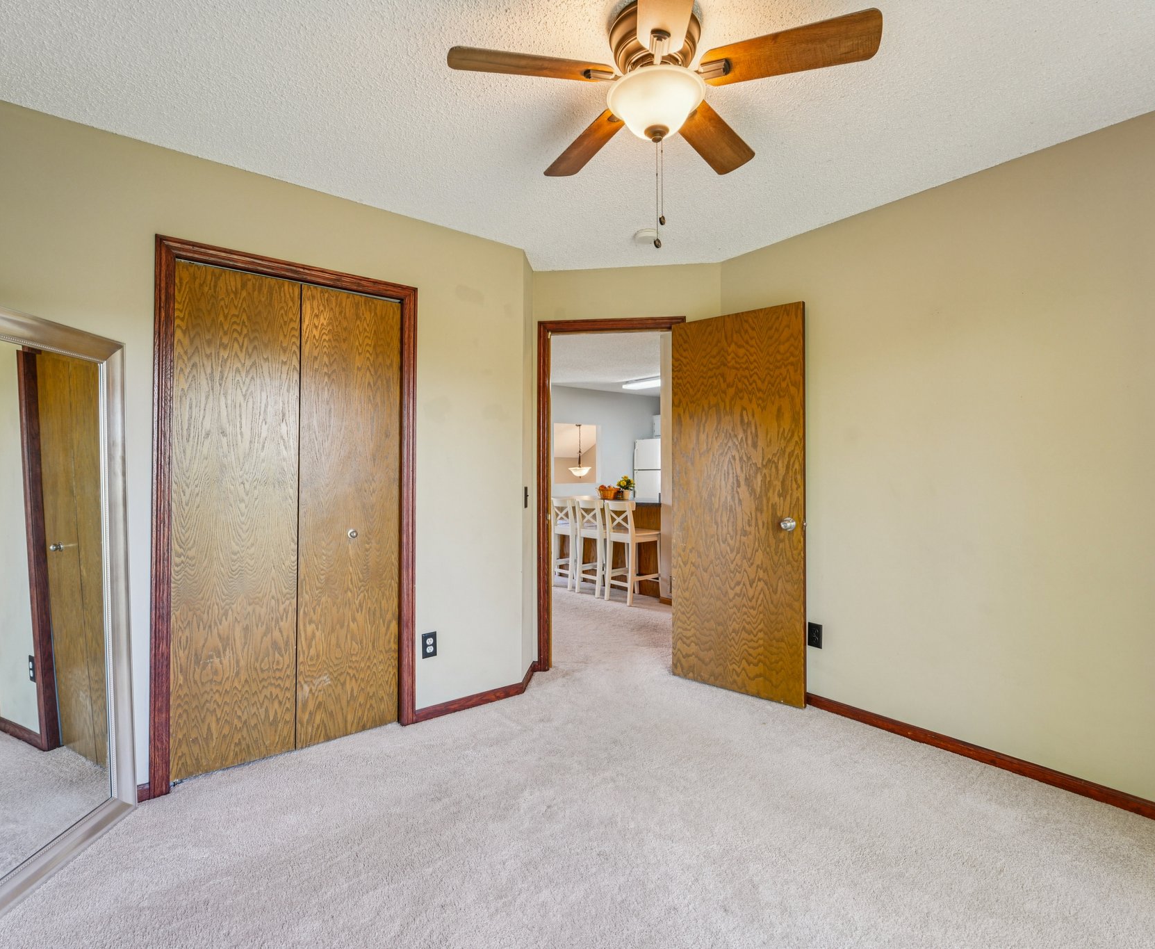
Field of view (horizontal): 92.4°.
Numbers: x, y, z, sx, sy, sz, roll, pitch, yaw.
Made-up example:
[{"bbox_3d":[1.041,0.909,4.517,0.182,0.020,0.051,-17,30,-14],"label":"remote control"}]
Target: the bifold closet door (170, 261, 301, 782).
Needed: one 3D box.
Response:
[{"bbox_3d":[-1.378,0.177,2.250,0.442,2.000,0.035,0,-1,-36],"label":"bifold closet door"}]

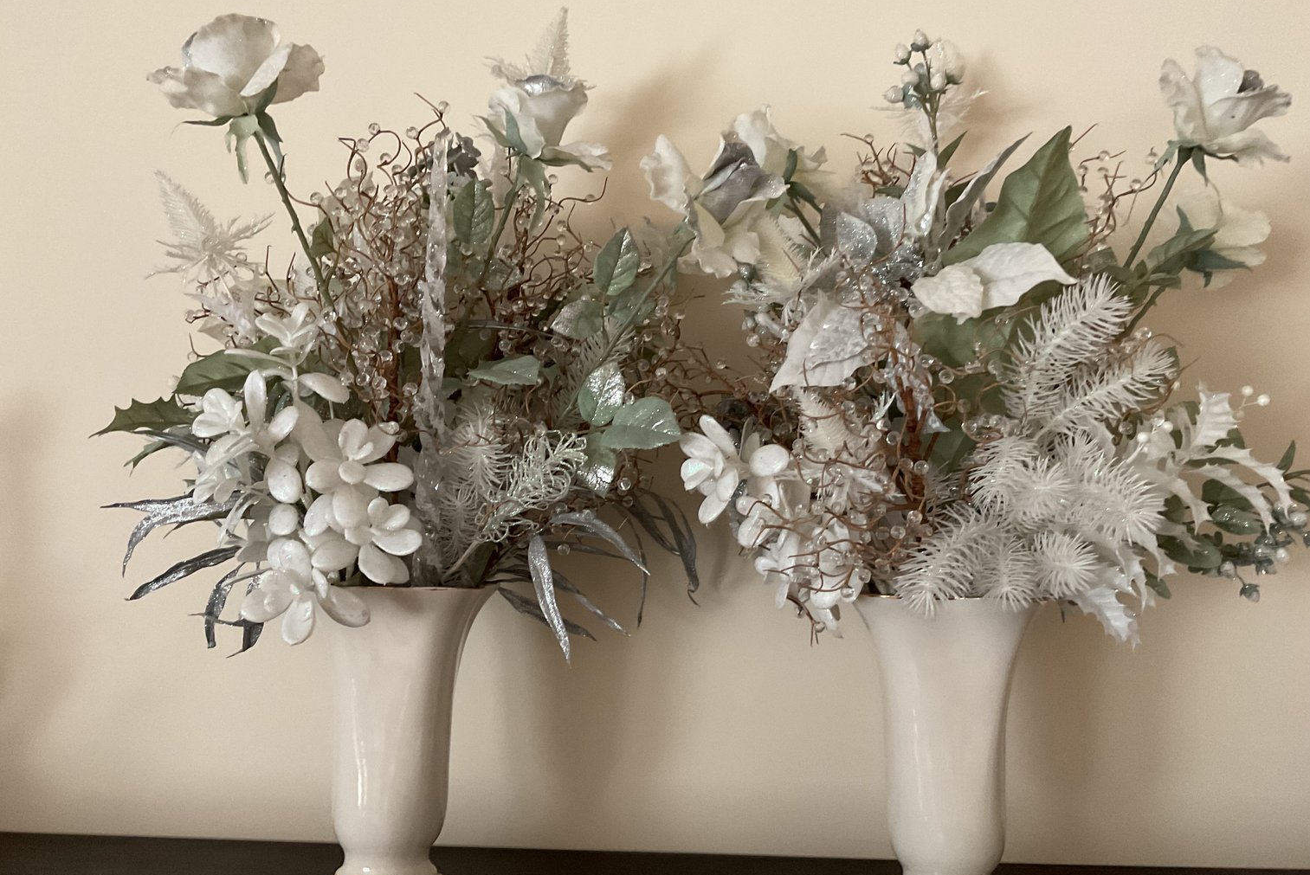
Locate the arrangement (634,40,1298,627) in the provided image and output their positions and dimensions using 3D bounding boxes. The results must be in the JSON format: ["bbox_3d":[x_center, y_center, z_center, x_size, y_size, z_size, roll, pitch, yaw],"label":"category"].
[{"bbox_3d":[0.203,-0.069,0.693,0.422,0.396,0.280,1,-6,3],"label":"arrangement"}]

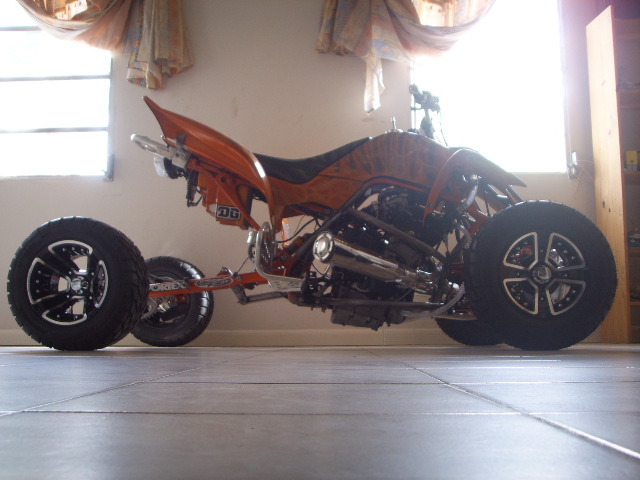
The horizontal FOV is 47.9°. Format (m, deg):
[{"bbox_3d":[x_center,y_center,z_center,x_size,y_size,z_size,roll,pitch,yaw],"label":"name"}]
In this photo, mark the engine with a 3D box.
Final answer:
[{"bbox_3d":[0.260,0.085,2.990,0.510,0.560,0.420,0,-8,3],"label":"engine"}]

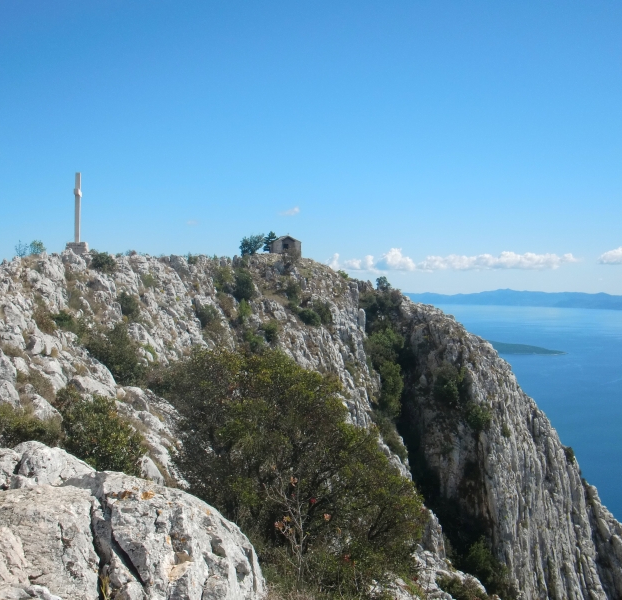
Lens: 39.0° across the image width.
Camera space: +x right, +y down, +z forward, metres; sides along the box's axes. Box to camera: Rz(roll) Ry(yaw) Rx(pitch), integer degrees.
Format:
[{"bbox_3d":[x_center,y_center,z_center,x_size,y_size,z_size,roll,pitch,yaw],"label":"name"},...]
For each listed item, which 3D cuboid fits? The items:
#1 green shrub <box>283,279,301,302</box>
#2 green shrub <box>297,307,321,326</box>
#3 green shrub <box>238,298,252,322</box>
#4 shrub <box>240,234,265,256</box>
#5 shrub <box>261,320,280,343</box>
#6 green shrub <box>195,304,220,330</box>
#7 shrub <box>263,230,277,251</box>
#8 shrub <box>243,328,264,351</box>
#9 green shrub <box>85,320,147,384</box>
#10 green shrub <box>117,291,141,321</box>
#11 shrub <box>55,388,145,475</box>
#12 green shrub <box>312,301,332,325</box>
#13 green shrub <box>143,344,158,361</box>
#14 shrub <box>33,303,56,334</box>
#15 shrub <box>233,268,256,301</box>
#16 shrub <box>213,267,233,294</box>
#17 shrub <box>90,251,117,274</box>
[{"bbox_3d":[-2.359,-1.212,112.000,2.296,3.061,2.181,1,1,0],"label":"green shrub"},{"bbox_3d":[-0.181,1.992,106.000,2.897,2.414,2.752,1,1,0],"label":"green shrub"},{"bbox_3d":[-7.724,1.220,102.000,1.626,2.788,1.545,1,1,0],"label":"green shrub"},{"bbox_3d":[-9.459,-8.812,142.000,4.204,3.881,3.784,1,1,0],"label":"shrub"},{"bbox_3d":[-4.566,3.551,99.000,2.029,2.480,1.928,1,1,0],"label":"shrub"},{"bbox_3d":[-10.371,1.653,88.000,2.405,2.405,2.164,1,1,0],"label":"green shrub"},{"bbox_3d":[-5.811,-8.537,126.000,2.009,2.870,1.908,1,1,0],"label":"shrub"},{"bbox_3d":[-6.395,4.427,96.000,2.405,2.624,2.285,1,1,0],"label":"shrub"},{"bbox_3d":[-7.973,2.173,36.000,2.542,2.583,2.287,1,1,0],"label":"green shrub"},{"bbox_3d":[-11.845,0.357,57.000,1.558,1.947,1.402,1,1,0],"label":"green shrub"},{"bbox_3d":[-3.356,2.128,14.000,1.435,1.440,1.363,1,1,0],"label":"shrub"},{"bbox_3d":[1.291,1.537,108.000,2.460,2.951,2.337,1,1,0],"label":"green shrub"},{"bbox_3d":[-10.966,3.587,60.000,0.957,1.093,0.909,1,1,0],"label":"green shrub"},{"bbox_3d":[-11.532,0.801,38.000,1.038,1.385,0.935,1,1,0],"label":"shrub"},{"bbox_3d":[-8.697,-2.012,114.000,2.726,4.154,2.453,1,1,0],"label":"shrub"},{"bbox_3d":[-11.223,-2.678,112.000,2.678,3.188,2.410,1,1,0],"label":"shrub"},{"bbox_3d":[-18.150,-3.244,77.000,2.367,2.017,2.131,1,1,0],"label":"shrub"}]

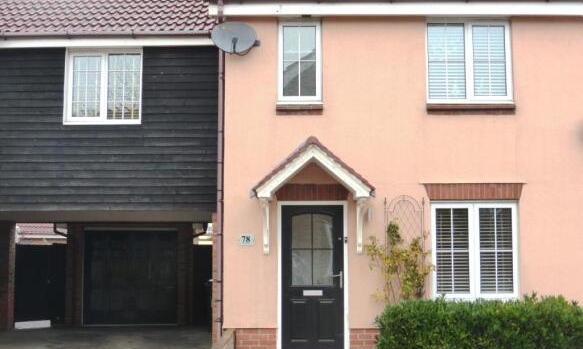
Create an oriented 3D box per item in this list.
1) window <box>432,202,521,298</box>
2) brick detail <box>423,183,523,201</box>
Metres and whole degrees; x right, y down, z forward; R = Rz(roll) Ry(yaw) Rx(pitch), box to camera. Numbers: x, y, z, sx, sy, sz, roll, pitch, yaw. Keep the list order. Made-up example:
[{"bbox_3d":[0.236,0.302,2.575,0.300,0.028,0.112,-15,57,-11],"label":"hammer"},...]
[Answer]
[{"bbox_3d":[2.465,1.046,10.468,1.177,1.345,0.100,0,-5,0],"label":"window"},{"bbox_3d":[2.438,0.237,10.488,1.347,0.236,0.110,0,-5,0],"label":"brick detail"}]

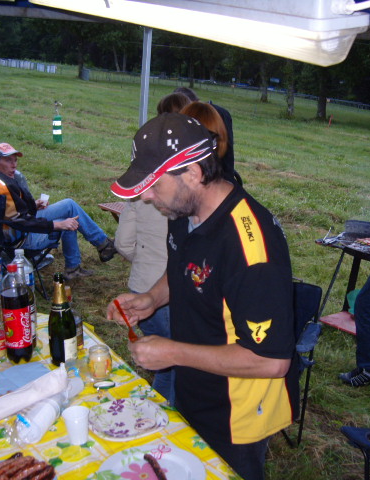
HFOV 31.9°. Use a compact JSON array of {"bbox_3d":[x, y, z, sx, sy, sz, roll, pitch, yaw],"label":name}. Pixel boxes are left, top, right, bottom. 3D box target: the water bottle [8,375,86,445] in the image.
[{"bbox_3d":[-0.362,0.459,1.784,0.078,0.078,0.264,9,19,22],"label":"water bottle"}]

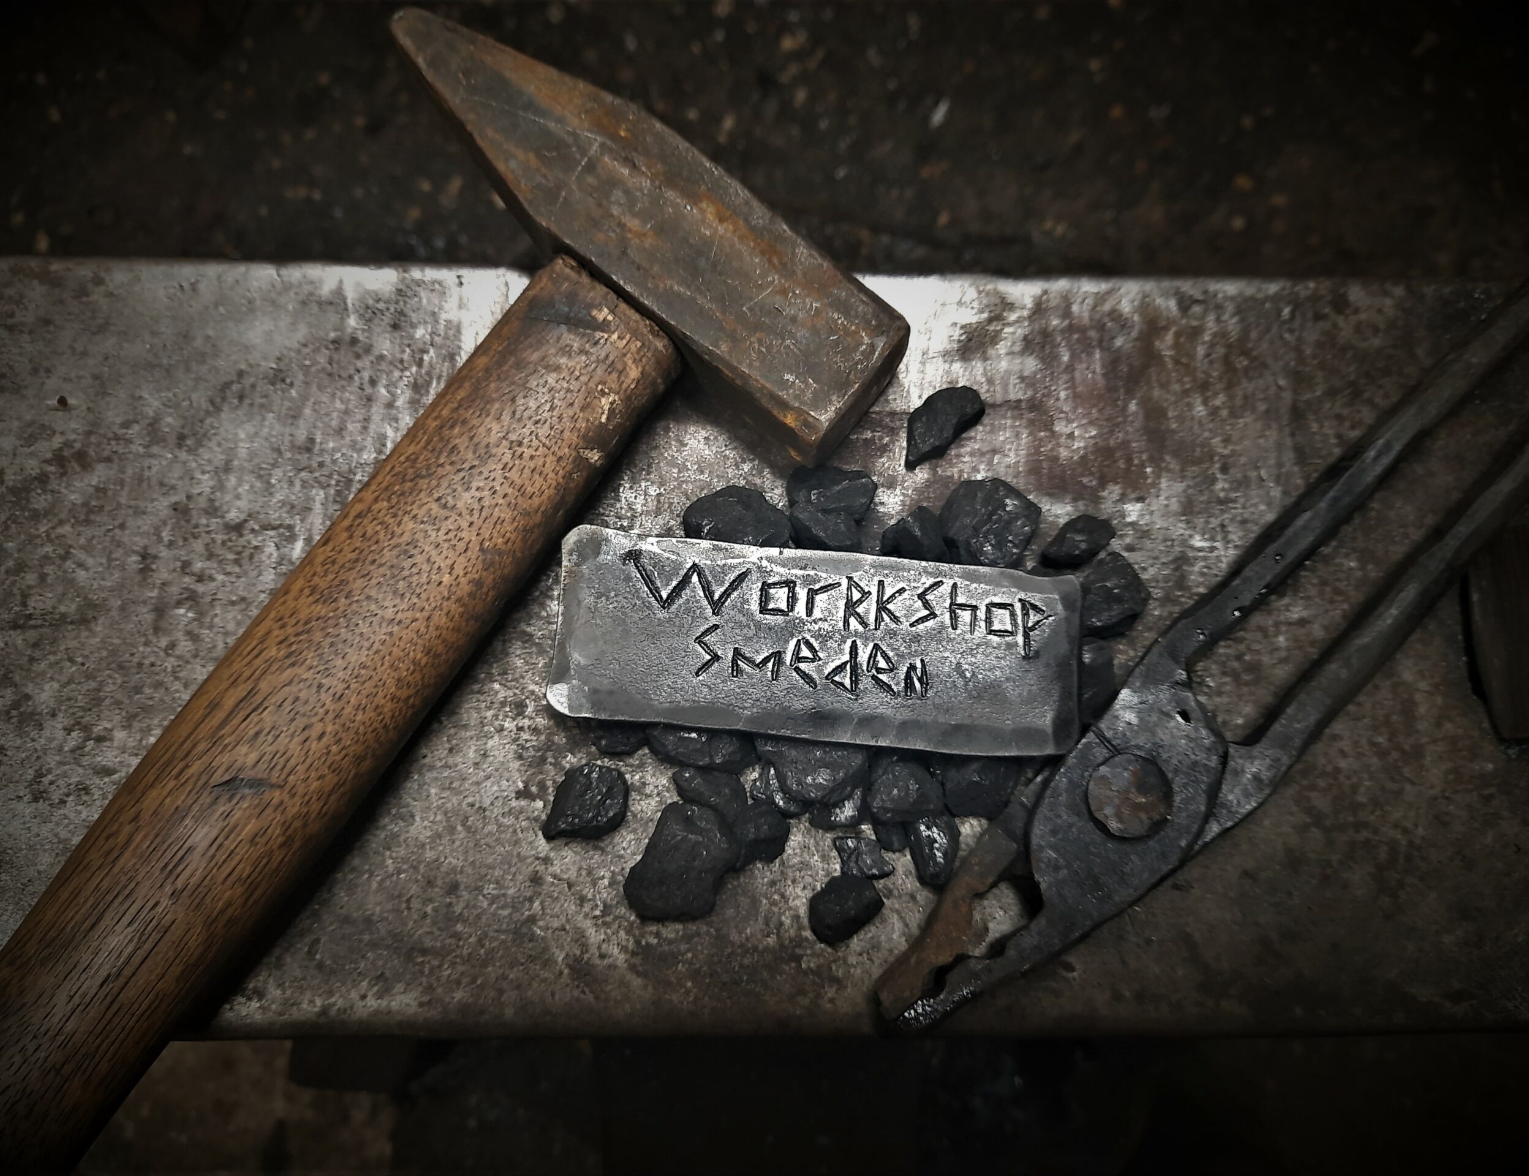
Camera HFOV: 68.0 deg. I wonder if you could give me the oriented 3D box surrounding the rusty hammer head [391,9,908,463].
[{"bbox_3d":[-0.028,-0.083,0.260,0.134,0.035,0.036,38,82,4],"label":"rusty hammer head"}]

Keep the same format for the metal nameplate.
[{"bbox_3d":[0.011,0.012,0.248,0.116,0.005,0.041,5,80,-1],"label":"metal nameplate"}]

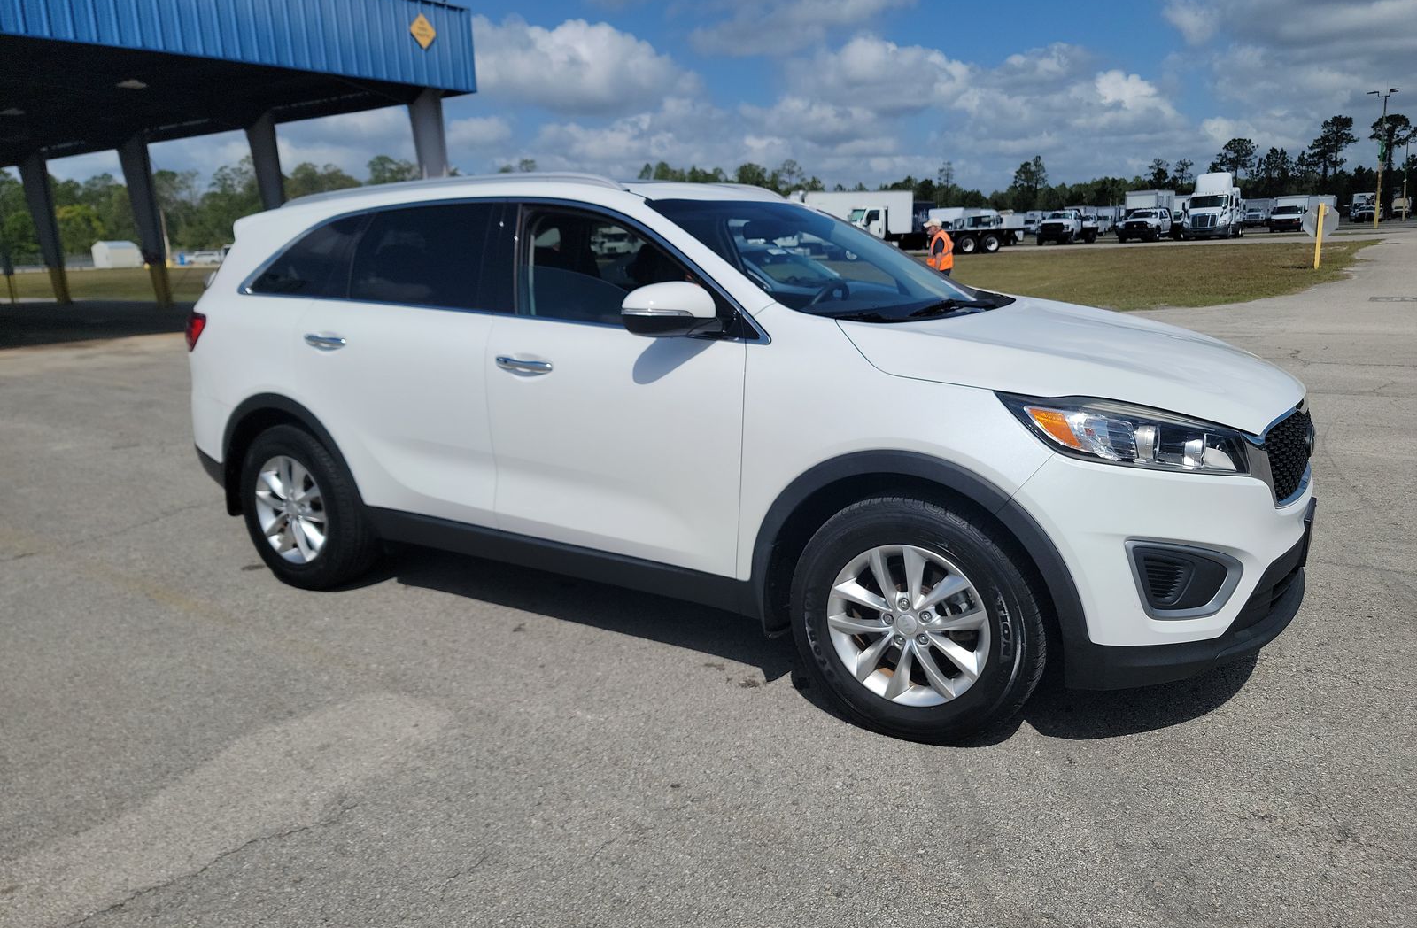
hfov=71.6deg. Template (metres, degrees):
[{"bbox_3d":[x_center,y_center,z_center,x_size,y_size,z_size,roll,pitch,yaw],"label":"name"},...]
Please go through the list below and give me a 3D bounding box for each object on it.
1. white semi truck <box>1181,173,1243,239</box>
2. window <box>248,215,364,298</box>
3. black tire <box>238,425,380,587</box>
[{"bbox_3d":[31.922,-16.256,62.022,2.500,3.950,7.000,6,15,31],"label":"white semi truck"},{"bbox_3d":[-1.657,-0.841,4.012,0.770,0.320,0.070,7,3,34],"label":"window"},{"bbox_3d":[-1.731,0.178,4.279,0.735,0.735,0.240,6,16,32],"label":"black tire"}]

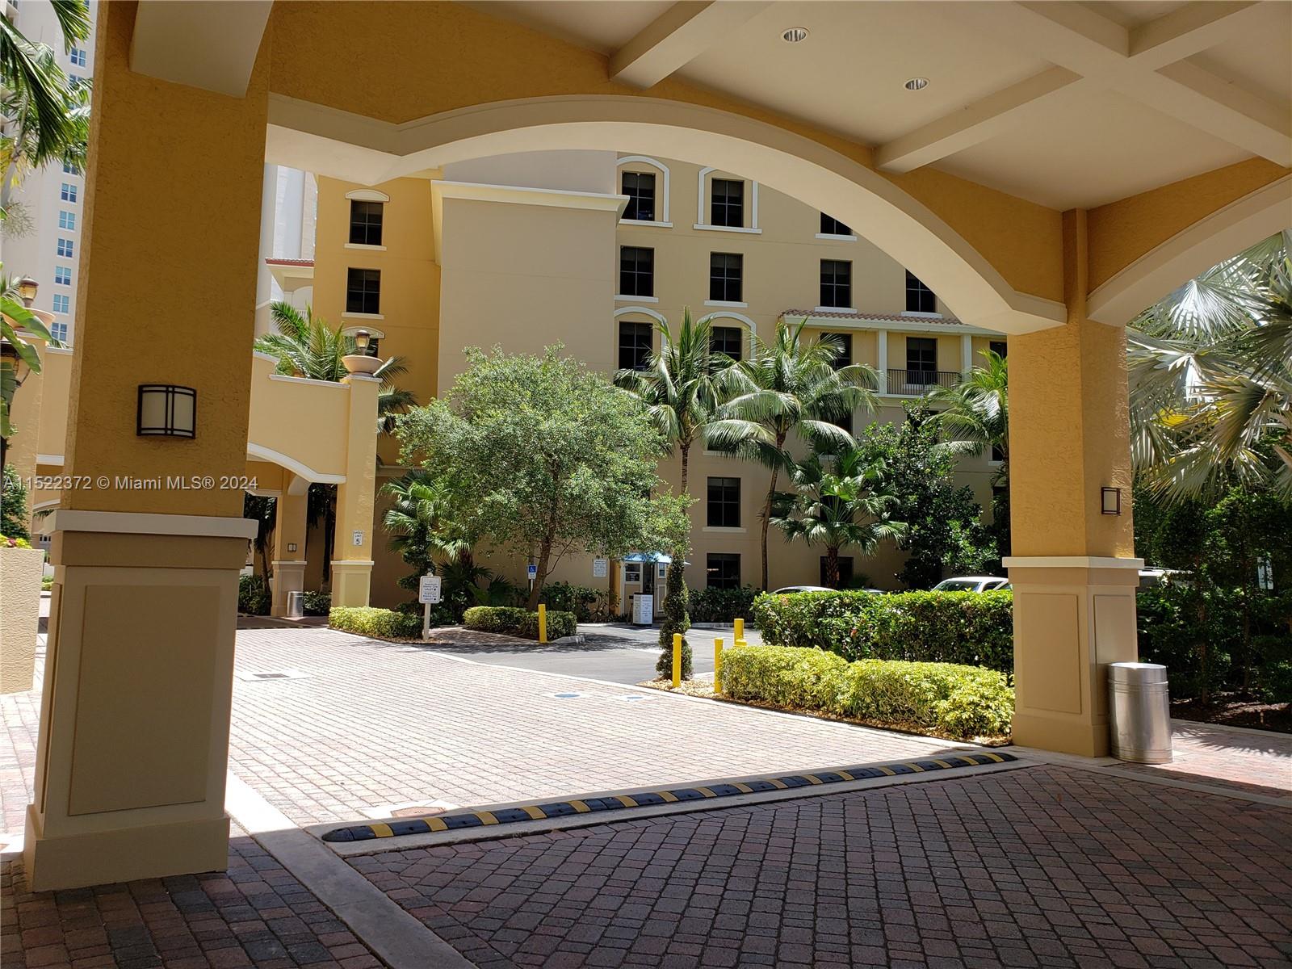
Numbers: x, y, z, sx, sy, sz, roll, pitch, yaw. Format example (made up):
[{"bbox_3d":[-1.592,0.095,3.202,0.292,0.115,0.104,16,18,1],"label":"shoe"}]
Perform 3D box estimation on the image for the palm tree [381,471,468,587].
[{"bbox_3d":[-6.630,1.995,28.951,2.700,4.500,2.700,1,-6,0],"label":"palm tree"}]

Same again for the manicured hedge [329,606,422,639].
[{"bbox_3d":[-7.339,3.658,26.067,1.050,0.620,4.600,5,-7,-34],"label":"manicured hedge"}]

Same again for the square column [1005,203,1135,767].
[{"bbox_3d":[4.481,-0.027,10.230,0.950,5.488,0.950,5,-7,-34],"label":"square column"}]

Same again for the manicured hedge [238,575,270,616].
[{"bbox_3d":[-15.108,4.260,37.437,1.162,1.494,3.320,5,-7,-34],"label":"manicured hedge"}]

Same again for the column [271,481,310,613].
[{"bbox_3d":[-12.509,2.297,34.150,0.940,4.660,0.940,5,-7,-34],"label":"column"}]

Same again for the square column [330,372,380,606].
[{"bbox_3d":[-8.742,0.547,29.247,0.970,7.534,0.970,5,-7,-34],"label":"square column"}]

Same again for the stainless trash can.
[{"bbox_3d":[4.793,2.209,9.421,0.511,0.893,0.511,1,-5,0],"label":"stainless trash can"}]

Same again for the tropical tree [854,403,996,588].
[{"bbox_3d":[10.577,1.114,36.929,5.166,8.542,4.700,-1,-6,16],"label":"tropical tree"}]

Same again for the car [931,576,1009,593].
[{"bbox_3d":[8.110,3.216,24.081,4.600,1.700,1.850,5,-7,-34],"label":"car"}]

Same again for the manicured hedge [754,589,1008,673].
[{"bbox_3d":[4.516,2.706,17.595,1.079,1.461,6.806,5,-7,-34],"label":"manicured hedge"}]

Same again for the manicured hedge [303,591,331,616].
[{"bbox_3d":[-12.718,4.563,37.120,1.826,0.913,0.996,5,-7,-34],"label":"manicured hedge"}]

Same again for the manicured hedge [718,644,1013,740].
[{"bbox_3d":[2.653,2.512,12.106,1.150,0.660,4.300,5,-7,-34],"label":"manicured hedge"}]

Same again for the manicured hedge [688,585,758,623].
[{"bbox_3d":[2.778,4.535,36.545,2.650,1.250,1.200,2,-6,-13],"label":"manicured hedge"}]

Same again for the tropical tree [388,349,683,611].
[{"bbox_3d":[-2.879,0.188,27.158,8.200,7.800,7.500,1,-6,0],"label":"tropical tree"}]

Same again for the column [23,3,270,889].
[{"bbox_3d":[-2.845,-0.436,5.658,0.950,5.100,0.950,5,-7,-34],"label":"column"}]

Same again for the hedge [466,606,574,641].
[{"bbox_3d":[-3.687,3.793,26.720,0.996,0.697,5.312,5,-7,-34],"label":"hedge"}]

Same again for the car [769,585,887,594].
[{"bbox_3d":[4.363,3.462,25.654,4.600,1.494,1.820,5,-7,-34],"label":"car"}]

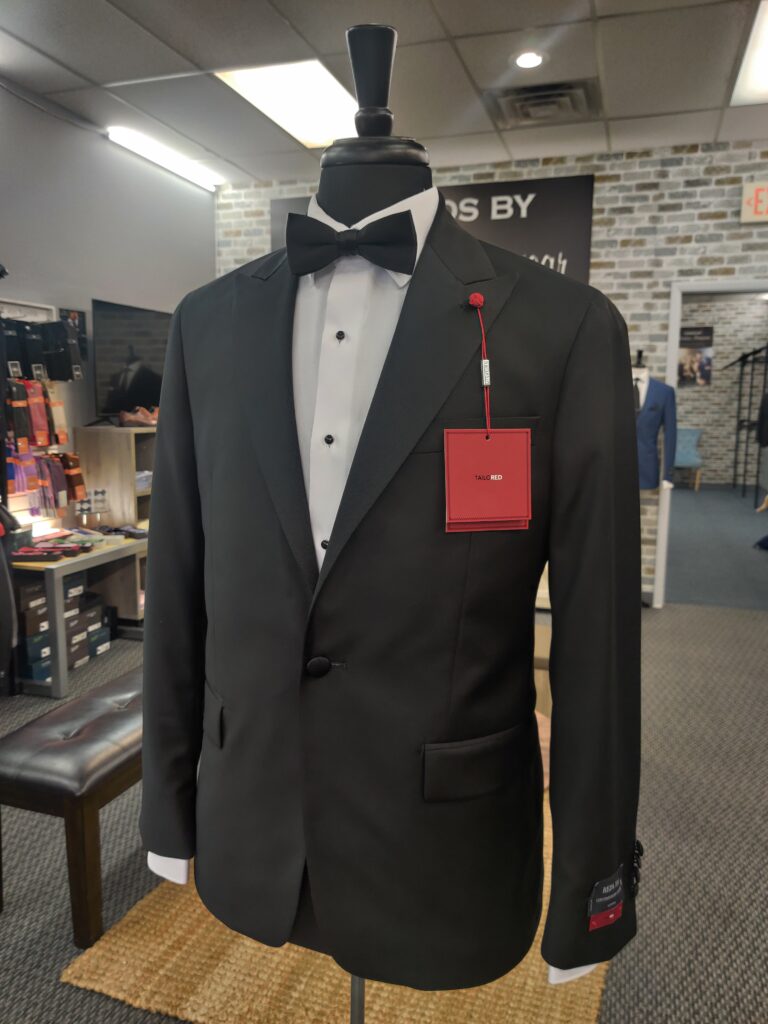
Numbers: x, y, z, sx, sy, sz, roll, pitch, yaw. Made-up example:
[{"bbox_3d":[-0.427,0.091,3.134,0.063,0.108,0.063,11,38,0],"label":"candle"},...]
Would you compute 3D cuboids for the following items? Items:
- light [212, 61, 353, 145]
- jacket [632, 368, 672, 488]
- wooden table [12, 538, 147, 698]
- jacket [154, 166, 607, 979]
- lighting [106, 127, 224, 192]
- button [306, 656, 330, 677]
[{"bbox_3d":[-0.370,-2.222,4.382,0.600,0.060,1.200,3,8,17],"label":"light"},{"bbox_3d":[1.578,-0.513,5.005,0.480,0.710,0.280,3,8,17],"label":"jacket"},{"bbox_3d":[-1.619,0.478,4.162,0.585,0.620,0.940,3,8,17],"label":"wooden table"},{"bbox_3d":[-0.019,0.057,0.848,0.560,0.765,0.275,3,8,17],"label":"jacket"},{"bbox_3d":[-1.388,-2.305,5.292,0.120,0.075,1.220,3,8,17],"label":"lighting"},{"bbox_3d":[-0.061,0.145,0.743,0.021,0.019,0.008,3,8,17],"label":"button"}]

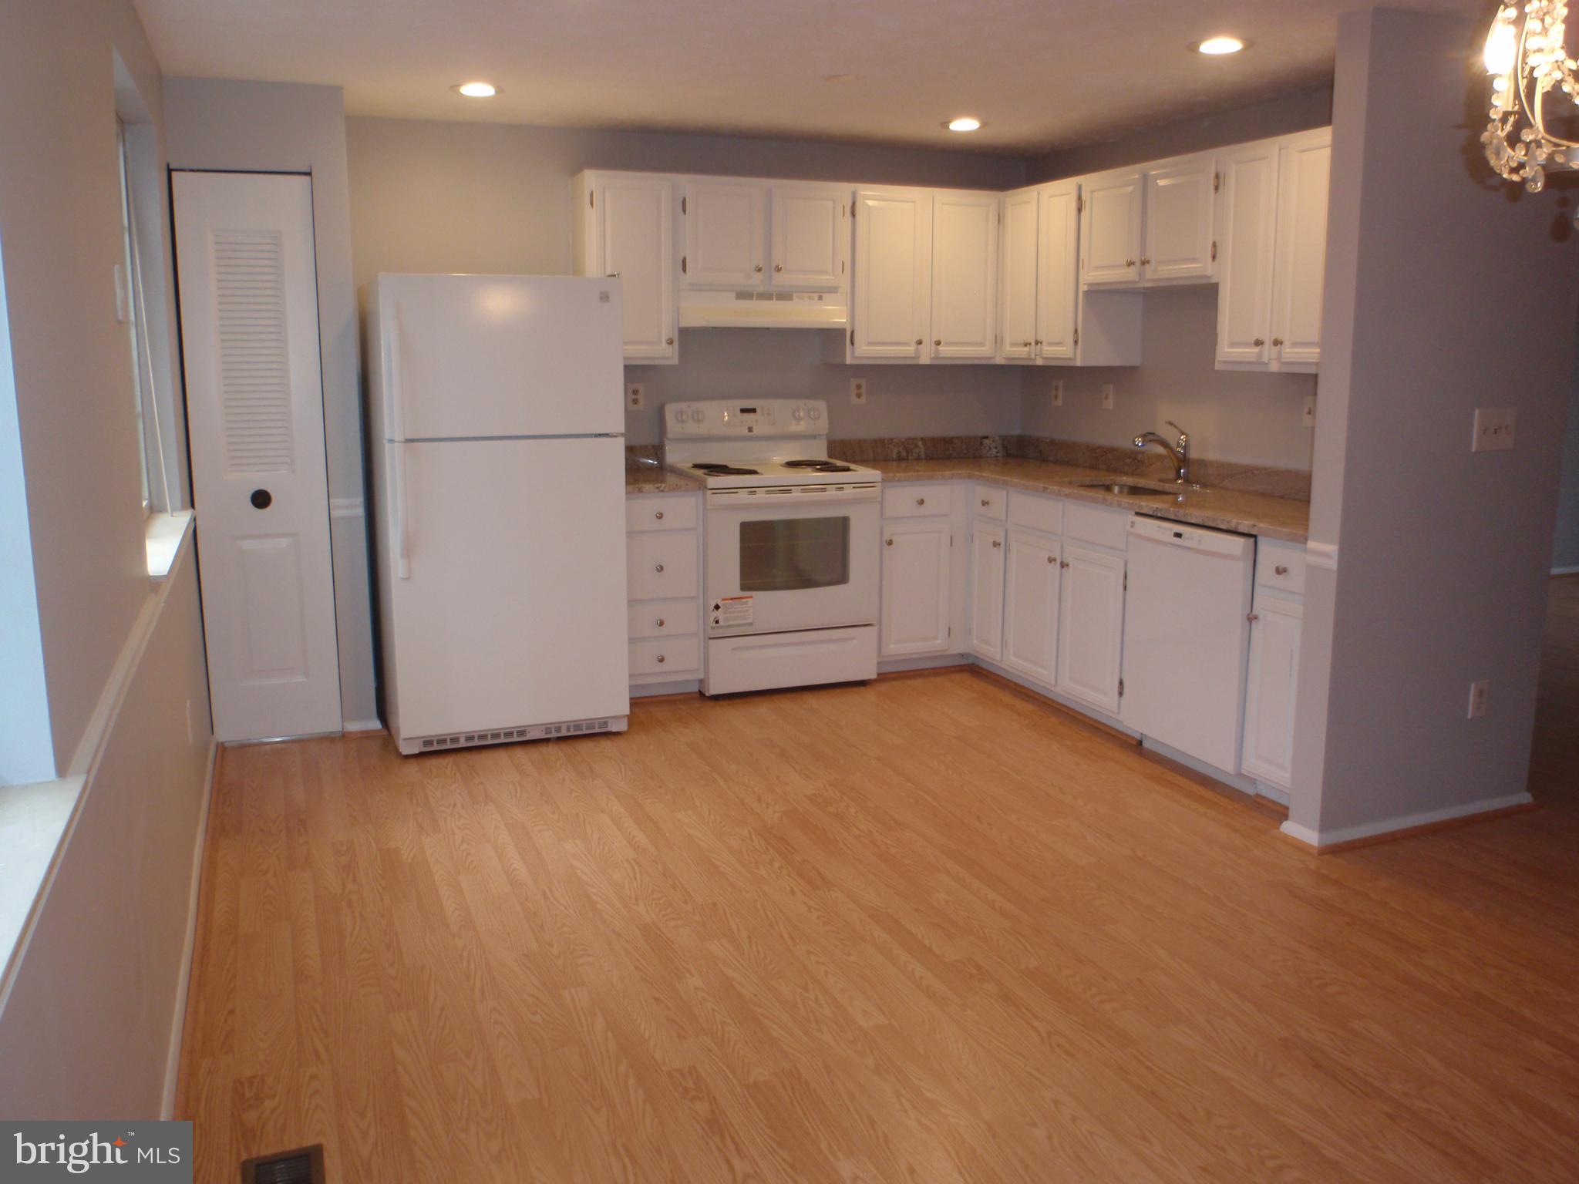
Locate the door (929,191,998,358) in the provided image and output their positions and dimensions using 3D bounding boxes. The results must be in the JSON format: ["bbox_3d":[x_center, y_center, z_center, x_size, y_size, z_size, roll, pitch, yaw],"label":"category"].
[{"bbox_3d":[0.780,-1.402,5.699,0.322,0.692,0.022,-4,12,-21],"label":"door"}]

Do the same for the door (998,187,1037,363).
[{"bbox_3d":[1.029,-1.397,5.662,0.020,0.708,0.285,-4,12,-21],"label":"door"}]

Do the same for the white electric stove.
[{"bbox_3d":[-0.076,-0.206,5.540,0.762,1.196,0.664,-4,12,-21],"label":"white electric stove"}]

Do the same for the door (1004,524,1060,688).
[{"bbox_3d":[0.980,0.057,5.125,0.022,0.562,0.386,-4,12,-21],"label":"door"}]

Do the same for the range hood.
[{"bbox_3d":[-0.160,-1.216,5.534,0.761,0.147,0.314,-4,12,-21],"label":"range hood"}]

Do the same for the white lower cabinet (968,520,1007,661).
[{"bbox_3d":[0.854,-0.004,5.437,0.022,0.562,0.256,-4,12,-21],"label":"white lower cabinet"}]

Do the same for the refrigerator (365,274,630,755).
[{"bbox_3d":[-1.105,-0.314,4.822,0.819,1.673,0.800,-4,12,-21],"label":"refrigerator"}]

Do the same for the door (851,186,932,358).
[{"bbox_3d":[0.451,-1.379,5.574,0.376,0.699,0.021,-4,12,-21],"label":"door"}]

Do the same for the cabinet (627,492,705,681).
[{"bbox_3d":[-0.635,-0.054,5.450,0.374,0.815,0.628,-4,12,-21],"label":"cabinet"}]

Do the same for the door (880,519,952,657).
[{"bbox_3d":[0.550,-0.017,5.603,0.332,0.587,0.020,-4,12,-21],"label":"door"}]

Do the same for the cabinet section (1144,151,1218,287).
[{"bbox_3d":[1.412,-1.333,4.601,0.022,0.394,0.368,-4,12,-21],"label":"cabinet section"}]

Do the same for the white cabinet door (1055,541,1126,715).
[{"bbox_3d":[1.133,0.131,4.780,0.021,0.578,0.398,-4,12,-22],"label":"white cabinet door"}]

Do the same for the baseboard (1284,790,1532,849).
[{"bbox_3d":[1.911,0.678,3.932,0.883,0.056,0.150,-4,12,-21],"label":"baseboard"}]

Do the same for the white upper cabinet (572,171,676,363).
[{"bbox_3d":[-0.685,-1.326,5.289,0.374,0.758,0.329,-4,12,-21],"label":"white upper cabinet"}]

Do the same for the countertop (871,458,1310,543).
[{"bbox_3d":[1.134,-0.386,4.949,1.095,0.038,2.733,-4,12,-21],"label":"countertop"}]

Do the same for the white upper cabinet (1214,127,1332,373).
[{"bbox_3d":[1.747,-1.109,4.224,0.337,0.751,0.585,-4,12,-21],"label":"white upper cabinet"}]

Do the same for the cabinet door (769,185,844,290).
[{"bbox_3d":[0.073,-1.504,5.453,0.320,0.397,0.020,-4,12,-21],"label":"cabinet door"}]

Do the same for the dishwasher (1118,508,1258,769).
[{"bbox_3d":[1.577,0.164,4.388,0.600,0.818,0.605,-4,12,-21],"label":"dishwasher"}]

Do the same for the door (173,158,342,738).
[{"bbox_3d":[-1.868,-0.440,4.536,0.440,1.995,0.035,-3,11,-16],"label":"door"}]

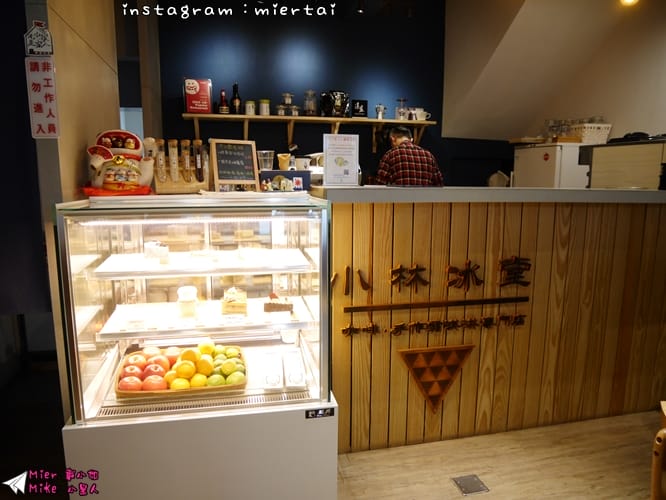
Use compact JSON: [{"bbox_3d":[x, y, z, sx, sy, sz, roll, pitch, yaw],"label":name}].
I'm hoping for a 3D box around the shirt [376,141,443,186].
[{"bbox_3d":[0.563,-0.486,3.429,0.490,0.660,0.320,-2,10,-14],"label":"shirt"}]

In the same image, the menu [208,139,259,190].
[{"bbox_3d":[-0.414,-0.355,1.950,0.185,0.220,0.110,-3,10,-21],"label":"menu"}]

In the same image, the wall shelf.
[{"bbox_3d":[-0.151,-0.970,3.919,2.104,0.270,0.220,-2,10,-12],"label":"wall shelf"}]

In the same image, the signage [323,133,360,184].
[{"bbox_3d":[0.035,-0.380,1.960,0.151,0.215,0.040,-1,10,-10],"label":"signage"}]

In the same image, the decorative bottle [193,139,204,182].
[{"bbox_3d":[-0.554,-0.369,1.920,0.036,0.174,0.036,-2,10,-14],"label":"decorative bottle"}]

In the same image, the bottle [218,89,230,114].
[{"bbox_3d":[-0.875,-1.180,3.718,0.083,0.205,0.083,-2,10,-12],"label":"bottle"}]

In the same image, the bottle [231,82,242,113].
[{"bbox_3d":[-0.785,-1.210,3.732,0.080,0.260,0.080,-2,10,-12],"label":"bottle"}]

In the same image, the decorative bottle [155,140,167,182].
[{"bbox_3d":[-0.694,-0.360,1.870,0.036,0.174,0.036,-2,10,-14],"label":"decorative bottle"}]

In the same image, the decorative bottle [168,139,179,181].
[{"bbox_3d":[-0.649,-0.365,1.885,0.036,0.174,0.036,-2,10,-14],"label":"decorative bottle"}]

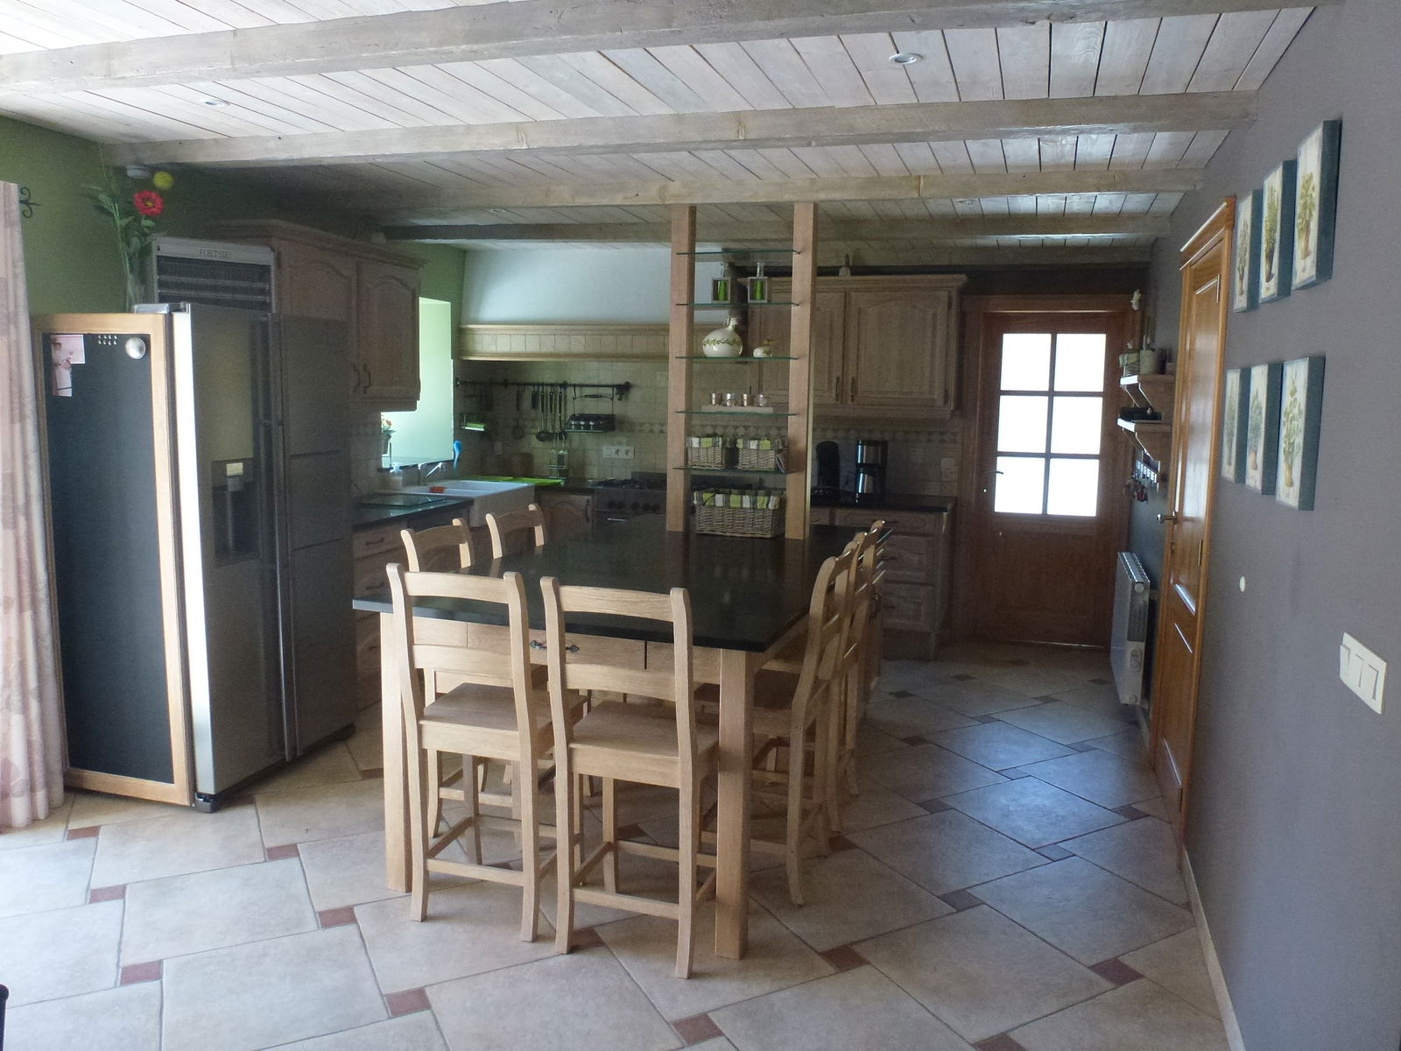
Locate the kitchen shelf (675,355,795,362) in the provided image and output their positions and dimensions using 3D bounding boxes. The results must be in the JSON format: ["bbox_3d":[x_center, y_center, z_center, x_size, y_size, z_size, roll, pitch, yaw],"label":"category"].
[{"bbox_3d":[0.178,-0.732,4.458,0.535,0.012,0.220,3,8,16],"label":"kitchen shelf"}]

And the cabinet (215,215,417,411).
[{"bbox_3d":[-1.824,-0.968,5.005,0.340,0.810,1.380,2,8,10],"label":"cabinet"}]

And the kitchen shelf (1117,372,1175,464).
[{"bbox_3d":[2.090,-0.511,4.757,0.160,0.360,1.040,4,8,18],"label":"kitchen shelf"}]

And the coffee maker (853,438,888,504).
[{"bbox_3d":[0.990,-0.327,5.976,0.185,0.375,0.160,-3,9,-30],"label":"coffee maker"}]

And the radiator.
[{"bbox_3d":[2.178,0.498,5.126,0.090,0.590,1.030,3,8,19],"label":"radiator"}]

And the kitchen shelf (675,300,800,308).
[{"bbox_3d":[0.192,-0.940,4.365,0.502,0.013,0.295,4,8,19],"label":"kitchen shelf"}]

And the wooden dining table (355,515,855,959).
[{"bbox_3d":[-0.066,0.579,3.945,1.280,0.922,2.308,4,8,19],"label":"wooden dining table"}]

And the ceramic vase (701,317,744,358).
[{"bbox_3d":[0.102,-0.850,4.577,0.190,0.187,0.170,4,8,18],"label":"ceramic vase"}]

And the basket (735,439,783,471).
[{"bbox_3d":[0.268,-0.312,4.394,0.170,0.135,0.170,4,8,19],"label":"basket"}]

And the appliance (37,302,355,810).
[{"bbox_3d":[-1.965,0.075,4.069,0.700,1.800,0.880,3,8,15],"label":"appliance"}]

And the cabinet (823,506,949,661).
[{"bbox_3d":[1.154,0.293,6.229,0.740,0.900,0.600,3,8,15],"label":"cabinet"}]

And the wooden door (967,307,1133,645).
[{"bbox_3d":[2.144,-0.295,6.287,0.920,2.070,0.080,4,8,19],"label":"wooden door"}]

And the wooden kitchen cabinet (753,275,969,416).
[{"bbox_3d":[0.950,-1.108,6.331,1.330,0.820,0.380,3,8,15],"label":"wooden kitchen cabinet"}]

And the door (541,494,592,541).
[{"bbox_3d":[-0.862,0.147,6.527,0.366,0.674,0.025,4,8,18],"label":"door"}]

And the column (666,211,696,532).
[{"bbox_3d":[-0.090,-0.681,4.533,0.080,1.430,0.090,3,8,18],"label":"column"}]

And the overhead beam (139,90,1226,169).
[{"bbox_3d":[-0.367,-1.288,3.383,3.977,0.084,0.125,4,8,16],"label":"overhead beam"}]

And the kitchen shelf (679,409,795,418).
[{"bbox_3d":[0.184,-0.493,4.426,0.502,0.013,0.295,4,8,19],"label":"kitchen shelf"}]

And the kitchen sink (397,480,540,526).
[{"bbox_3d":[-1.476,-0.150,6.455,0.580,0.190,0.900,3,8,14],"label":"kitchen sink"}]

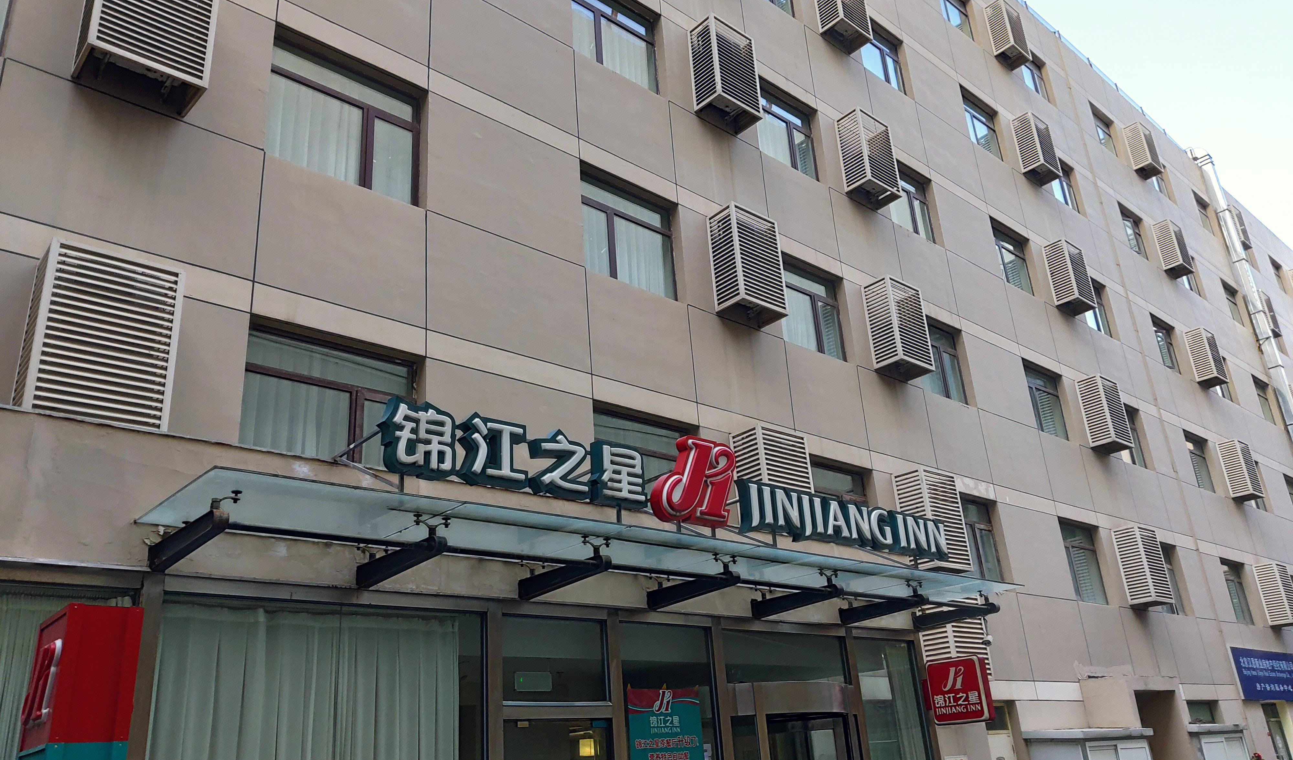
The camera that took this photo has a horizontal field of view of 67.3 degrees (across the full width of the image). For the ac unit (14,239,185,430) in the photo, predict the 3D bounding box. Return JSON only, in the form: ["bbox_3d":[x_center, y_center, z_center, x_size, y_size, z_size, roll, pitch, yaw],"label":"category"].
[{"bbox_3d":[-4.171,-0.216,7.409,0.933,1.487,0.505,16,-29,-40],"label":"ac unit"}]

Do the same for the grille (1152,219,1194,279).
[{"bbox_3d":[15.808,-3.930,29.137,0.934,1.496,0.505,16,-29,-40],"label":"grille"}]

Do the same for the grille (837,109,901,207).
[{"bbox_3d":[3.767,-3.751,16.492,0.884,1.415,0.482,16,-29,-40],"label":"grille"}]

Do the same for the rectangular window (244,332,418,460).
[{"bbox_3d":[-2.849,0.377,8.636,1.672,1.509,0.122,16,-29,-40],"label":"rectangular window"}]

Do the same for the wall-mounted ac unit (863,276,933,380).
[{"bbox_3d":[4.167,-0.845,16.041,0.940,1.487,0.505,16,-29,-40],"label":"wall-mounted ac unit"}]

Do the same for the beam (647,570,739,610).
[{"bbox_3d":[0.386,1.726,7.936,0.083,0.139,1.021,16,-29,-40],"label":"beam"}]

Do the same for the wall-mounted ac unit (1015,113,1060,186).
[{"bbox_3d":[9.009,-5.336,22.428,0.884,1.415,0.482,16,-29,-40],"label":"wall-mounted ac unit"}]

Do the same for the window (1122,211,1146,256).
[{"bbox_3d":[13.247,-3.890,26.605,1.659,1.483,0.092,16,-29,-40],"label":"window"}]

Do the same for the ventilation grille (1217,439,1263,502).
[{"bbox_3d":[16.181,2.495,26.473,0.929,1.499,0.505,16,-29,-40],"label":"ventilation grille"}]

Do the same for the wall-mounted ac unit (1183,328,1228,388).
[{"bbox_3d":[15.355,-0.593,26.629,0.901,1.422,0.482,16,-29,-40],"label":"wall-mounted ac unit"}]

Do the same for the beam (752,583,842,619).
[{"bbox_3d":[1.437,2.108,9.226,0.093,0.150,1.024,16,-29,-40],"label":"beam"}]

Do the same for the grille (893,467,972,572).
[{"bbox_3d":[4.206,2.075,14.221,0.946,1.403,0.463,16,-29,-40],"label":"grille"}]

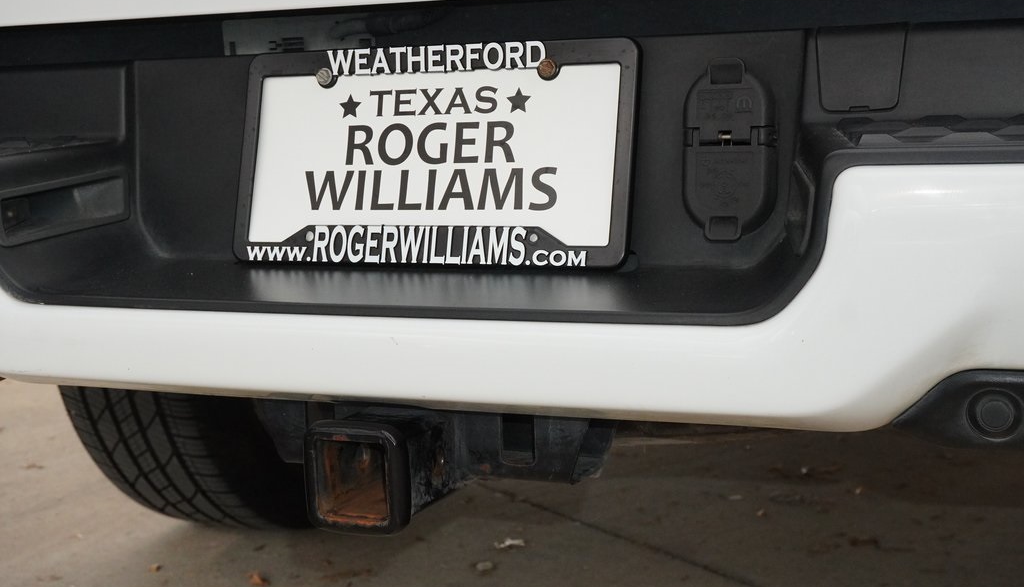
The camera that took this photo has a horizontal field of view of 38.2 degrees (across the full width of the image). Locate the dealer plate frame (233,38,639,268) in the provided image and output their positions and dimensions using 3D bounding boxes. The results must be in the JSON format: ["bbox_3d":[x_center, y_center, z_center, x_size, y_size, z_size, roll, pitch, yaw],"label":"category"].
[{"bbox_3d":[-0.060,-0.099,1.062,0.312,0.160,0.014,2,-6,23],"label":"dealer plate frame"}]

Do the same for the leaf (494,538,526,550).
[{"bbox_3d":[-0.002,0.380,2.246,0.048,0.010,0.030,-2,8,0],"label":"leaf"}]

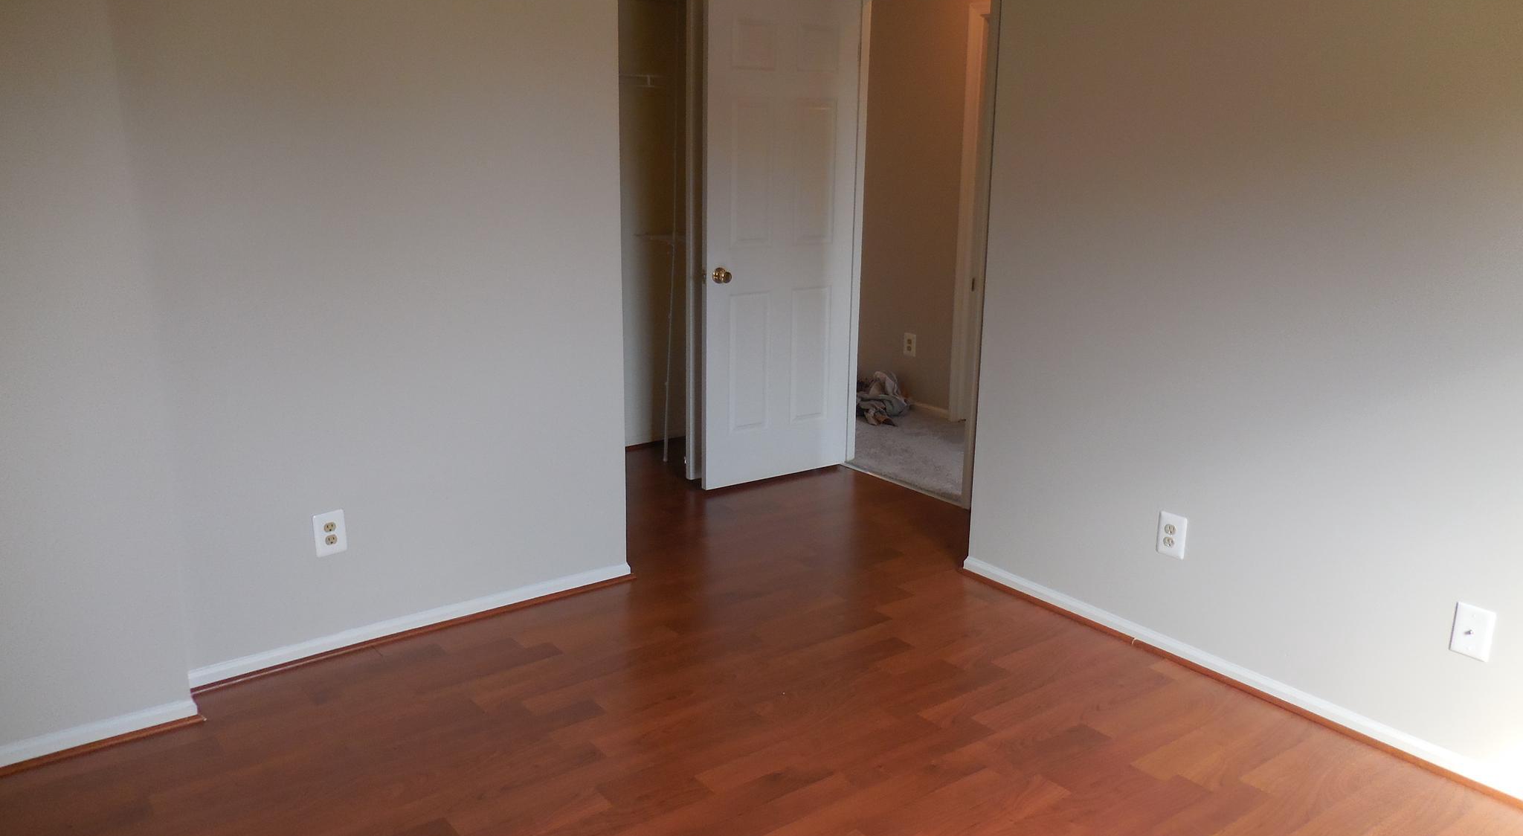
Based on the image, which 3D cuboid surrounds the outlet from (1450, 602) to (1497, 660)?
[{"bbox_3d":[1.653,0.497,2.557,0.012,0.122,0.079,-10,18,-36],"label":"outlet"}]

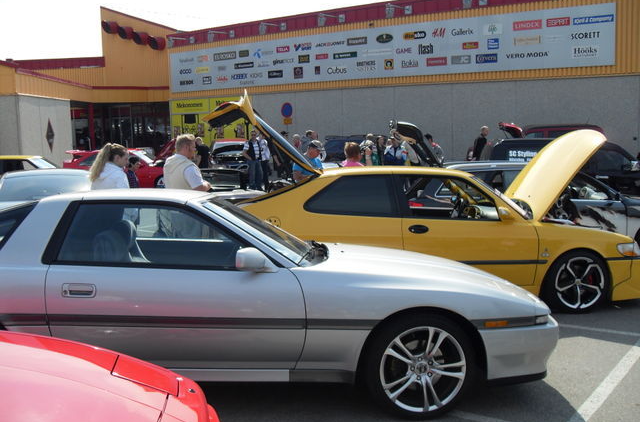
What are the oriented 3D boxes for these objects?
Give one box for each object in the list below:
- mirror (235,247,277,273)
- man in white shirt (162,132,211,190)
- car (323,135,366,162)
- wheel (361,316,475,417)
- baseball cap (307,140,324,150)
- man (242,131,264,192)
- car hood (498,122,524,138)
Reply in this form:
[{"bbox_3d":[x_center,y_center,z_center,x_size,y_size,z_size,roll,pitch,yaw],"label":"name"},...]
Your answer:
[{"bbox_3d":[-0.385,0.293,3.720,0.230,0.140,0.200,0,8,4],"label":"mirror"},{"bbox_3d":[-1.390,0.051,6.612,0.420,1.710,0.500,-5,8,-28],"label":"man in white shirt"},{"bbox_3d":[2.119,-1.344,18.103,4.400,1.620,1.800,2,8,25],"label":"car"},{"bbox_3d":[0.571,0.875,3.629,0.625,0.625,0.220,-1,7,-3],"label":"wheel"},{"bbox_3d":[-0.068,-0.907,8.600,0.270,0.140,0.180,19,12,12],"label":"baseball cap"},{"bbox_3d":[-1.660,-1.173,15.914,0.540,1.740,0.360,-5,9,-32],"label":"man"},{"bbox_3d":[4.783,-1.998,15.700,0.800,0.500,1.200,2,8,20],"label":"car hood"}]

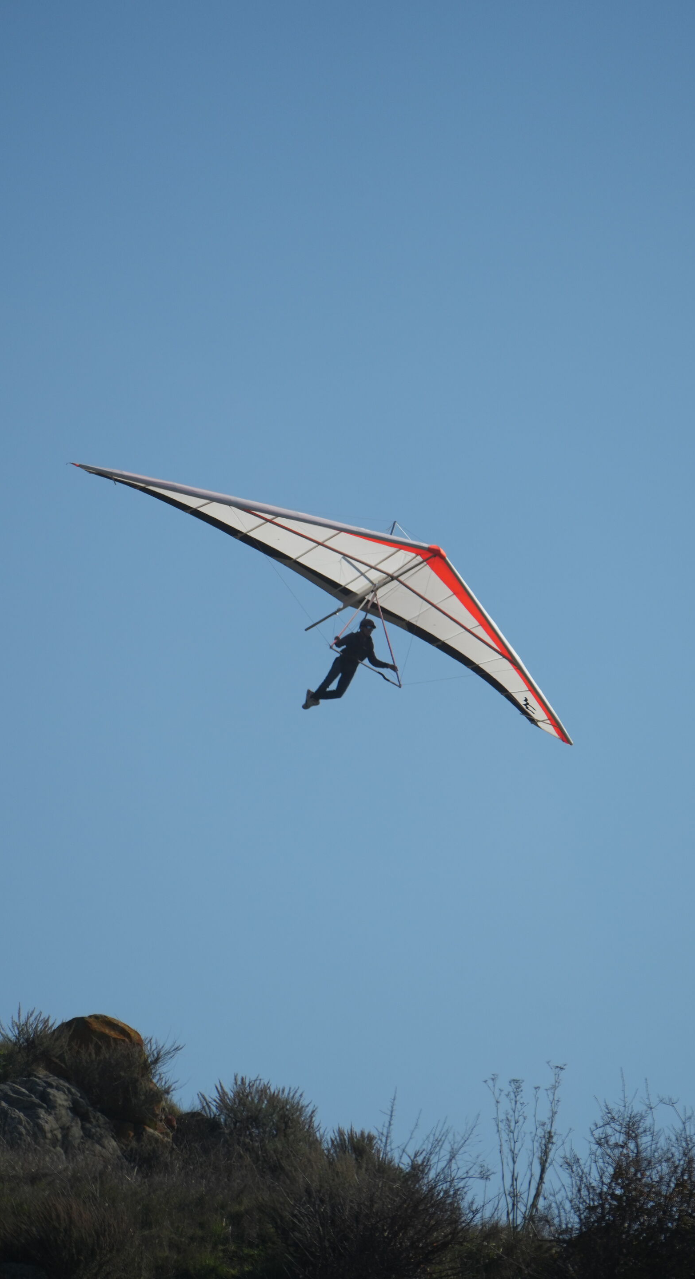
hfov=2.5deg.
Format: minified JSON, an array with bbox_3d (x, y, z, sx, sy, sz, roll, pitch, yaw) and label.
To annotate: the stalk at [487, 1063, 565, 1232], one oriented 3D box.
[{"bbox_3d":[1.681,4.755,150.000,0.760,1.547,0.600,0,-12,0],"label":"stalk"}]

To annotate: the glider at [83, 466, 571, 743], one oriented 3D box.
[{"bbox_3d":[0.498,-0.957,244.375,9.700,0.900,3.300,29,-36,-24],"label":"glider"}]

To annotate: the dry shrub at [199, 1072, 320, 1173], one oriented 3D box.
[{"bbox_3d":[-0.814,4.710,155.000,1.177,0.959,1.100,0,-12,0],"label":"dry shrub"}]

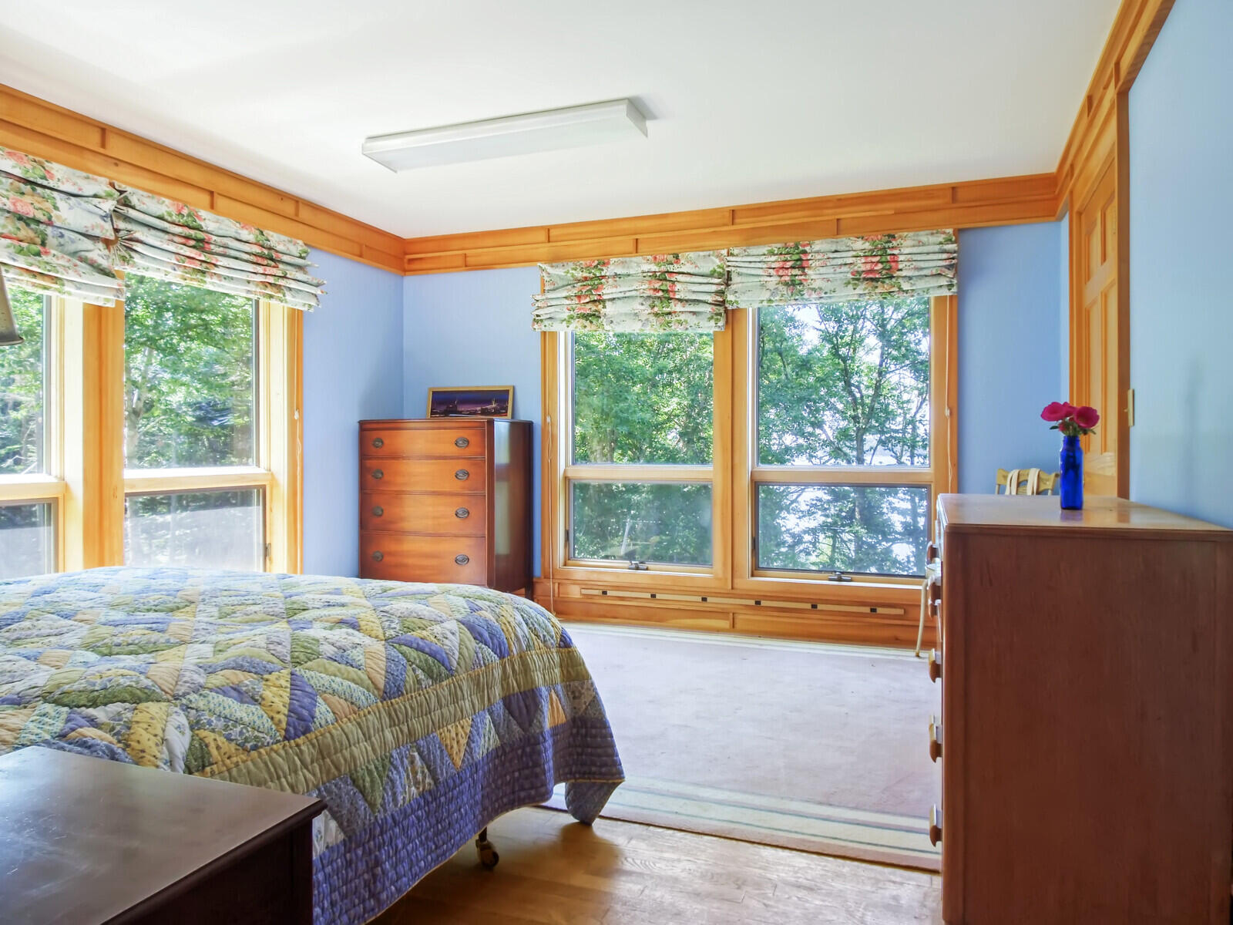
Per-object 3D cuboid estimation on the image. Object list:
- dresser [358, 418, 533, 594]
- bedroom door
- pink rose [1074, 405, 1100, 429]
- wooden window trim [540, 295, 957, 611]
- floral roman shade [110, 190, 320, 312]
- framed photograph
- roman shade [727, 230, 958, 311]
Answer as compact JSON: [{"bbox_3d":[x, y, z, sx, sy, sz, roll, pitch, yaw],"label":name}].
[{"bbox_3d":[-1.030,0.367,4.778,0.912,1.225,0.497,0,1,19],"label":"dresser"},{"bbox_3d":[1.810,-0.024,2.981,0.060,2.050,0.960,0,1,23],"label":"bedroom door"},{"bbox_3d":[1.249,-0.121,2.080,0.066,0.061,0.060,0,1,24],"label":"pink rose"},{"bbox_3d":[0.666,-0.219,4.488,2.338,1.933,0.120,0,1,19],"label":"wooden window trim"},{"bbox_3d":[-1.906,-1.027,3.861,0.090,0.380,1.140,0,1,24],"label":"floral roman shade"},{"bbox_3d":[-0.930,-0.363,4.965,0.611,0.233,0.025,0,-6,19],"label":"framed photograph"},{"bbox_3d":[1.178,-1.040,4.219,1.180,0.345,0.080,0,1,19],"label":"roman shade"}]

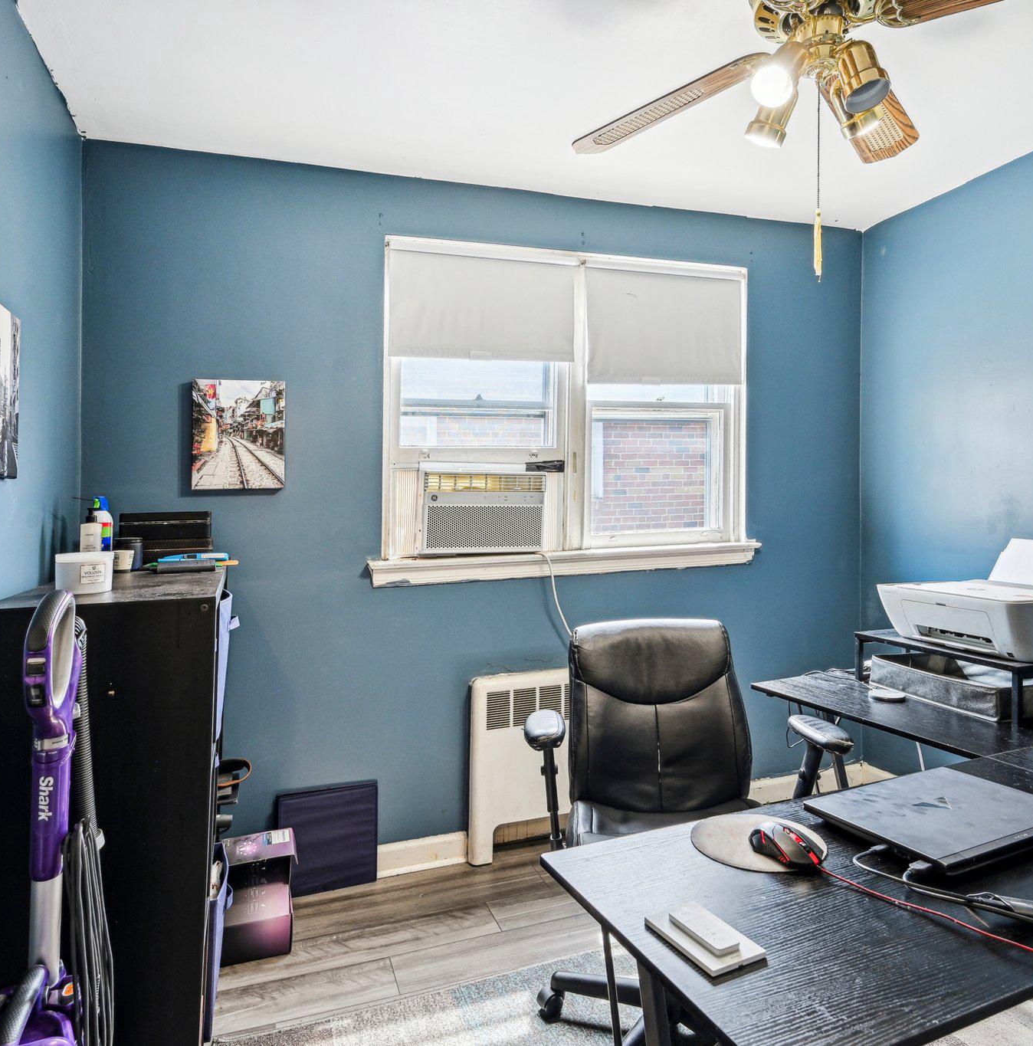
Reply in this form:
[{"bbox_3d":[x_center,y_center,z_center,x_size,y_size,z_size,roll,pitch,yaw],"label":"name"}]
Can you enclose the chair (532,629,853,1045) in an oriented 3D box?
[{"bbox_3d":[0.449,0.766,1.696,0.690,1.010,0.670,-1,2,-12],"label":"chair"}]

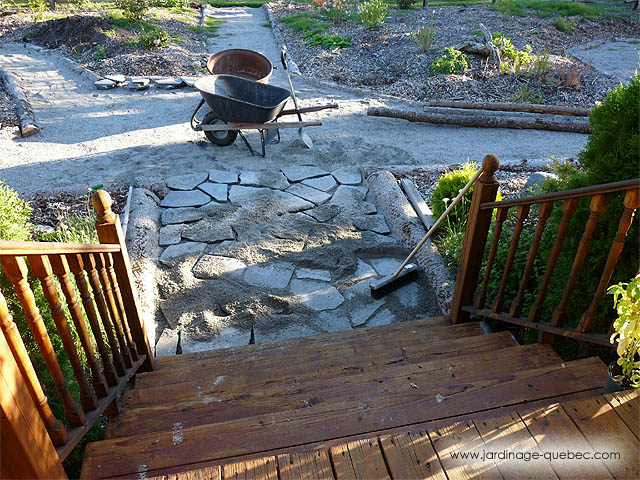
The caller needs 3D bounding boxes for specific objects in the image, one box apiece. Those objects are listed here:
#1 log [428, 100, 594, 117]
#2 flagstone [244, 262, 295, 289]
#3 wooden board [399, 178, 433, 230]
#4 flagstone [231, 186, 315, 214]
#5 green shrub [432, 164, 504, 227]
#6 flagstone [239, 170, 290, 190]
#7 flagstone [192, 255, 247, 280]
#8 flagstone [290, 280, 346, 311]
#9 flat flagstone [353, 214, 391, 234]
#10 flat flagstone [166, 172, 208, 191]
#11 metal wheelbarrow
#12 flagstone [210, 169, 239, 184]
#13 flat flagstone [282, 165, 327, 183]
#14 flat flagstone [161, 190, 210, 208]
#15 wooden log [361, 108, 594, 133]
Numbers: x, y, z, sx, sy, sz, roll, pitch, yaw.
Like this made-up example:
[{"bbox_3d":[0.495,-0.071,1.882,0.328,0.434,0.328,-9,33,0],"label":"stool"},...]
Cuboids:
[{"bbox_3d":[2.718,-1.792,6.758,2.440,0.100,0.100,5,32,6],"label":"log"},{"bbox_3d":[-0.393,0.273,3.861,0.345,0.050,0.275,7,32,9],"label":"flagstone"},{"bbox_3d":[0.942,-0.319,4.643,0.130,0.110,0.900,-4,32,-8],"label":"wooden board"},{"bbox_3d":[-0.495,-0.360,4.792,0.925,0.055,0.435,9,34,13],"label":"flagstone"},{"bbox_3d":[1.281,-0.415,4.363,0.580,0.580,0.580,1,32,0],"label":"green shrub"},{"bbox_3d":[-0.566,-0.585,5.145,0.544,0.055,0.441,-1,33,-3],"label":"flagstone"},{"bbox_3d":[-0.769,0.243,3.845,0.385,0.055,0.285,7,33,11],"label":"flagstone"},{"bbox_3d":[-0.038,0.426,3.566,0.429,0.055,0.288,10,34,15],"label":"flagstone"},{"bbox_3d":[0.447,-0.124,4.436,0.325,0.050,0.281,-2,32,-4],"label":"flat flagstone"},{"bbox_3d":[-1.336,-0.574,5.033,0.409,0.050,0.306,-4,32,-8],"label":"flat flagstone"},{"bbox_3d":[-0.637,-1.335,5.539,1.520,0.720,0.640,7,32,11],"label":"metal wheelbarrow"},{"bbox_3d":[-1.009,-0.634,5.216,0.326,0.055,0.310,-1,33,-1],"label":"flagstone"},{"bbox_3d":[-0.163,-0.698,5.325,0.454,0.055,0.321,-14,35,-21],"label":"flat flagstone"},{"bbox_3d":[-1.270,-0.379,4.813,0.450,0.055,0.327,-2,33,-3],"label":"flat flagstone"},{"bbox_3d":[2.192,-1.580,6.516,3.170,0.190,0.220,7,33,11],"label":"wooden log"}]

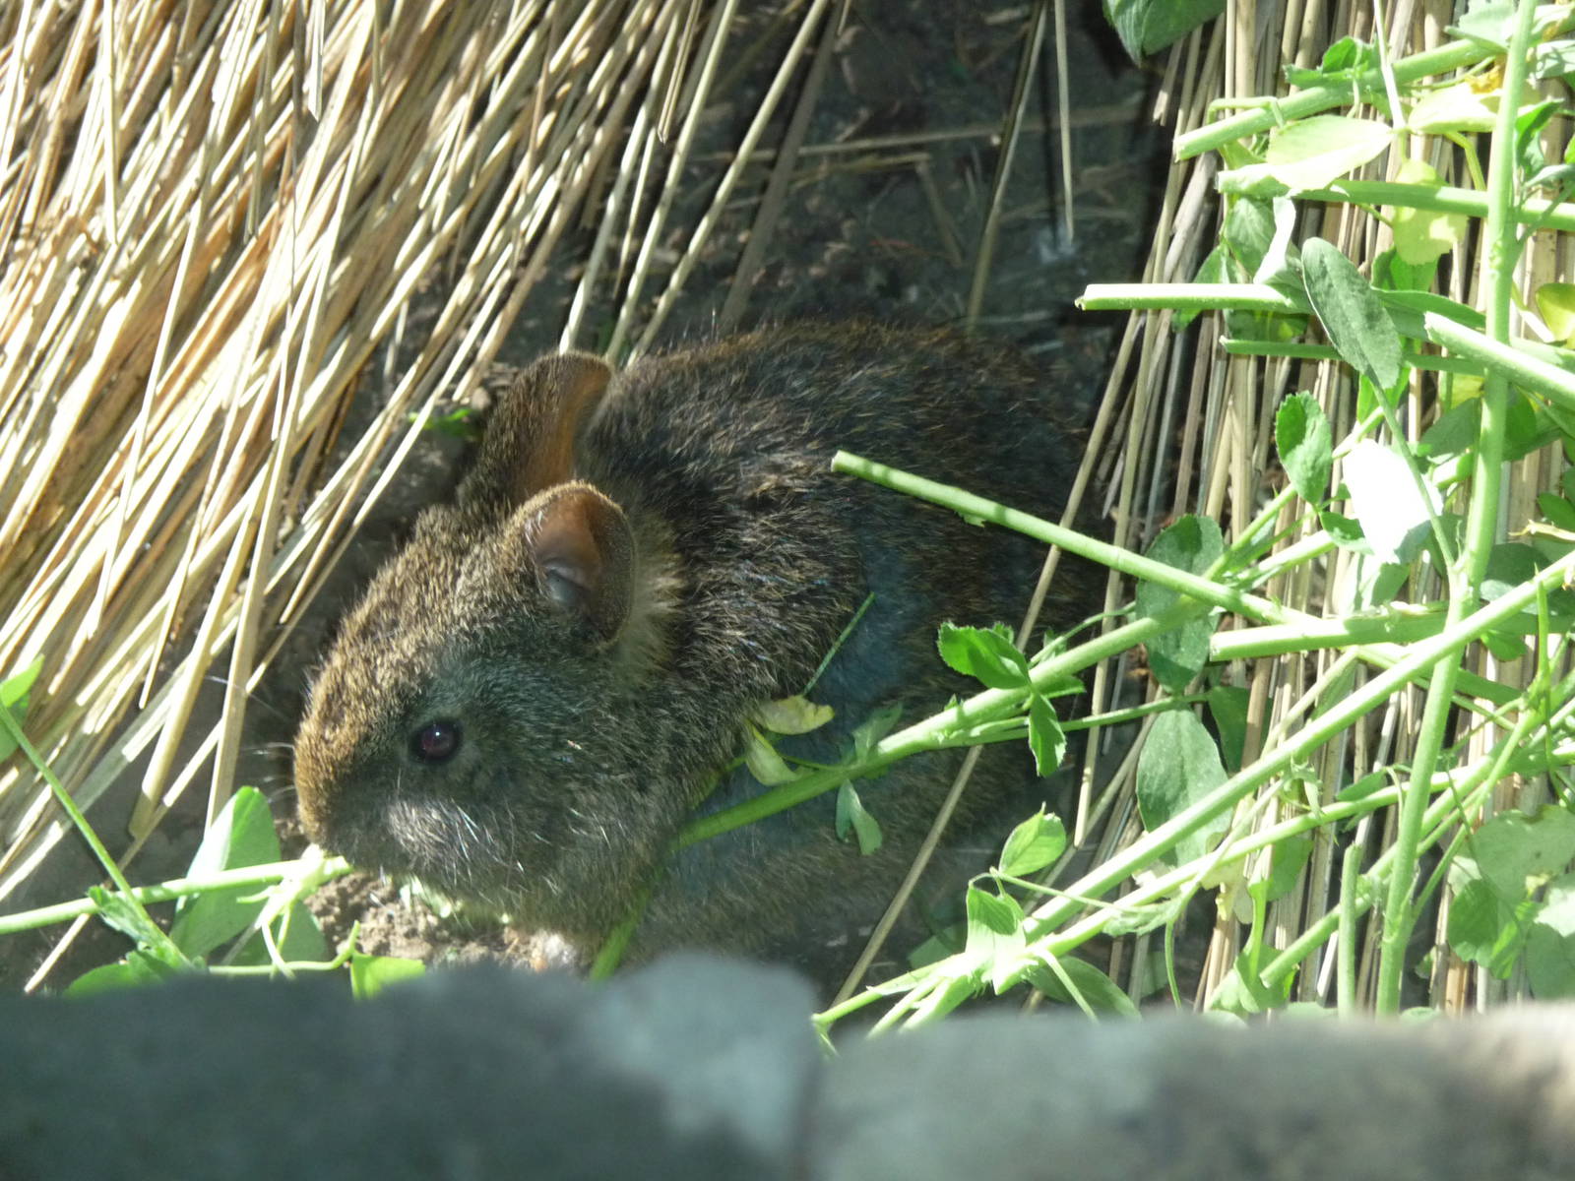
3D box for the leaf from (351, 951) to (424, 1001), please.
[{"bbox_3d":[-0.089,0.087,2.680,0.017,0.008,0.013,0,73,0],"label":"leaf"}]

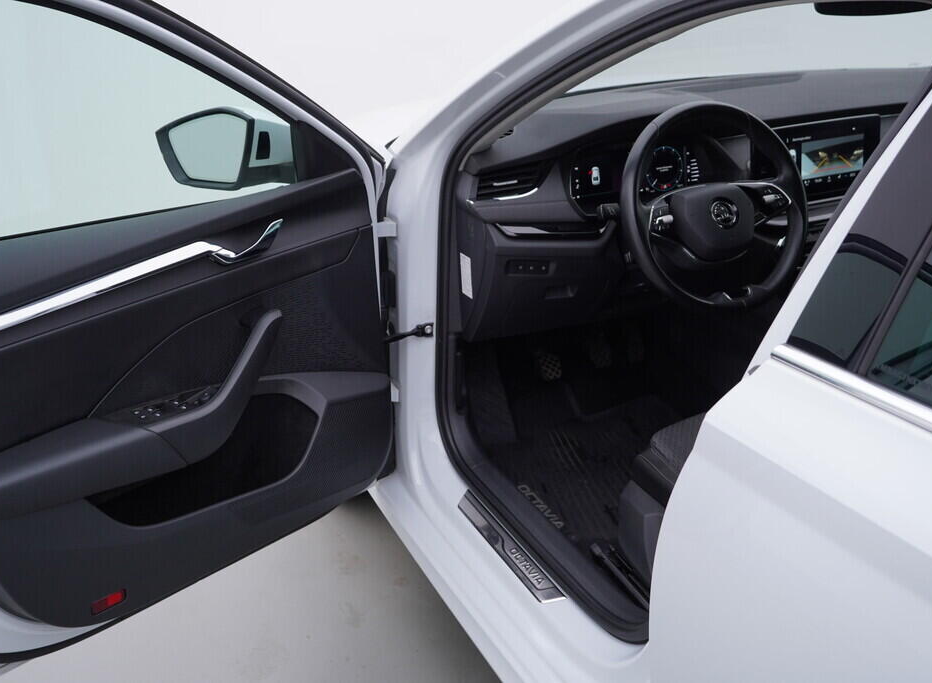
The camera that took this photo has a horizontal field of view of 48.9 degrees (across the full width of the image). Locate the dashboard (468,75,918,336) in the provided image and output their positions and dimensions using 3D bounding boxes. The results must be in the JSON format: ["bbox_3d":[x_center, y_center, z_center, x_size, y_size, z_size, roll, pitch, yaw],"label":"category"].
[{"bbox_3d":[0.624,-0.341,2.209,1.440,0.430,0.570,-11,20,-19],"label":"dashboard"}]

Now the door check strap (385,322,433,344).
[{"bbox_3d":[-0.120,-0.013,2.066,0.115,0.028,0.024,-15,21,-28],"label":"door check strap"}]

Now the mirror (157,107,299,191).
[{"bbox_3d":[-0.458,-0.374,1.980,0.230,0.160,0.150,5,21,26],"label":"mirror"}]

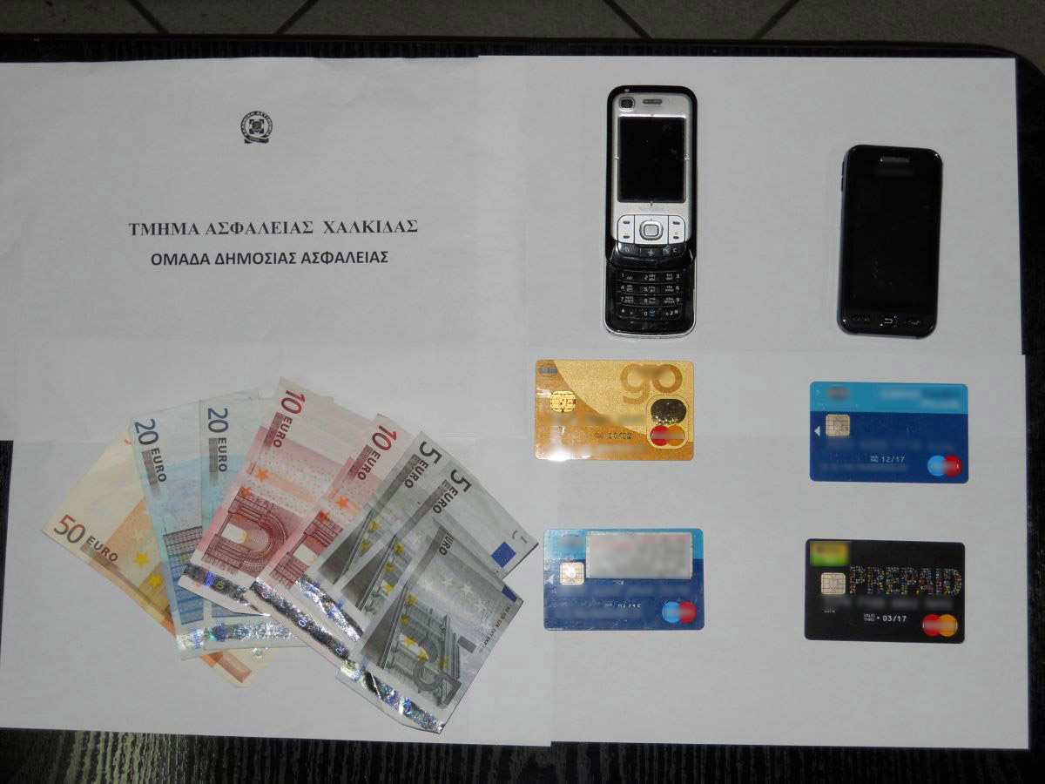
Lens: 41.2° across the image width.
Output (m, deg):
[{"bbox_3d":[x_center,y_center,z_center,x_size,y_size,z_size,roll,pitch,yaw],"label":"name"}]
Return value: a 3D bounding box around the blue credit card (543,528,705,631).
[{"bbox_3d":[0.054,0.100,0.744,0.086,0.001,0.054,0,86,0],"label":"blue credit card"}]

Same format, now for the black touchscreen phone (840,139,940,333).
[{"bbox_3d":[0.198,-0.081,0.753,0.053,0.012,0.104,3,86,0],"label":"black touchscreen phone"}]

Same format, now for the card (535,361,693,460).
[{"bbox_3d":[0.050,0.010,0.750,0.086,0.001,0.054,0,86,0],"label":"card"}]

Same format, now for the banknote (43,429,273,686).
[{"bbox_3d":[-0.179,0.087,0.742,0.139,0.001,0.076,39,86,2],"label":"banknote"}]

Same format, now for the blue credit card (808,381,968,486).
[{"bbox_3d":[0.198,0.022,0.750,0.086,0.001,0.054,1,86,0],"label":"blue credit card"}]

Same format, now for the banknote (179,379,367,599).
[{"bbox_3d":[-0.127,0.063,0.743,0.067,0.002,0.126,26,86,1],"label":"banknote"}]

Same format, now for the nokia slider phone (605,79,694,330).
[{"bbox_3d":[0.069,-0.097,0.749,0.049,0.019,0.136,0,86,0],"label":"nokia slider phone"}]

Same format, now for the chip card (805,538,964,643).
[{"bbox_3d":[0.194,0.107,0.744,0.086,0.001,0.054,2,86,0],"label":"chip card"}]

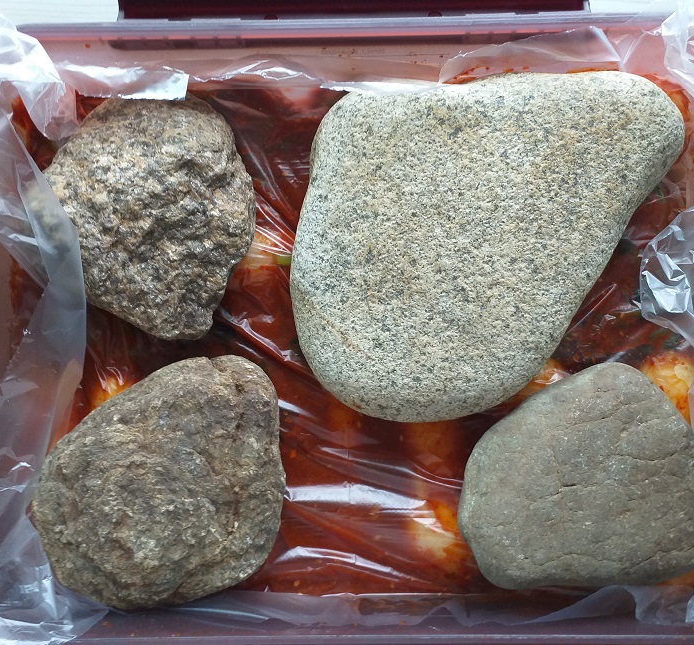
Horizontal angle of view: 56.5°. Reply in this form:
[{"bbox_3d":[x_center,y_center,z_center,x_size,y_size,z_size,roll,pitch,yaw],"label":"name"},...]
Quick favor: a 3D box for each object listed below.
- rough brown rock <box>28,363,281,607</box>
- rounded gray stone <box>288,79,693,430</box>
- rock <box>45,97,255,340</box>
[{"bbox_3d":[-0.097,0.082,0.330,0.130,0.062,0.121,-6,84,0],"label":"rough brown rock"},{"bbox_3d":[0.076,-0.043,0.336,0.212,0.070,0.179,-5,84,0],"label":"rounded gray stone"},{"bbox_3d":[-0.109,-0.062,0.346,0.122,0.062,0.128,15,84,3],"label":"rock"}]

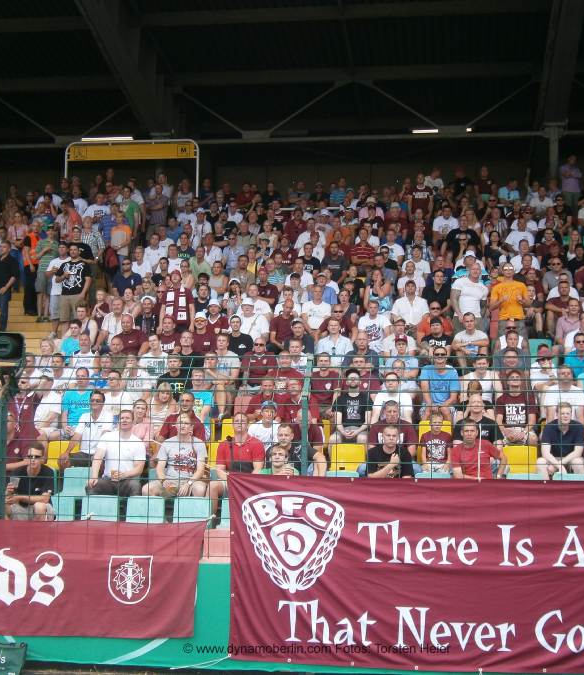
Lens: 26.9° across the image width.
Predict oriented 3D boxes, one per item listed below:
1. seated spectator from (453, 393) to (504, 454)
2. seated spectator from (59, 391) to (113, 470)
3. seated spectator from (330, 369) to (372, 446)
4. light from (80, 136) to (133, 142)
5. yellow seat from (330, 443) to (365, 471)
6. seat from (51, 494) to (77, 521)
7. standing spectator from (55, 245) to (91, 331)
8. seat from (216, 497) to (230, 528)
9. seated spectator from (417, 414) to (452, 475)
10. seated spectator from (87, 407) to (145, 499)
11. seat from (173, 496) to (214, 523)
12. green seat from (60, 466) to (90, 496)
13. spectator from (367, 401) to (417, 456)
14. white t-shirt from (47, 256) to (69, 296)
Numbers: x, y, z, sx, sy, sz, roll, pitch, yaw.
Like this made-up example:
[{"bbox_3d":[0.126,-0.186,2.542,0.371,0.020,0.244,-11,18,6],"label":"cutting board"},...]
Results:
[{"bbox_3d":[2.107,1.258,13.807,0.540,1.255,0.750,0,-6,9],"label":"seated spectator"},{"bbox_3d":[-2.327,1.265,14.153,0.580,1.280,0.750,0,-5,7],"label":"seated spectator"},{"bbox_3d":[0.722,1.010,14.822,0.500,1.280,0.750,0,-6,9],"label":"seated spectator"},{"bbox_3d":[-4.806,-5.153,31.800,1.530,0.100,0.150,0,-6,9],"label":"light"},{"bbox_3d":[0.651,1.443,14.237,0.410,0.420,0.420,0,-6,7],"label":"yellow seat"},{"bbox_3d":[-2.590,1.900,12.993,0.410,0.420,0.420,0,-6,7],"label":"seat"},{"bbox_3d":[-3.880,-0.812,21.800,0.600,1.750,0.380,0,-6,3],"label":"standing spectator"},{"bbox_3d":[-0.562,1.849,12.453,0.420,0.420,0.420,0,-5,7],"label":"seat"},{"bbox_3d":[1.646,1.365,14.007,0.400,1.020,0.620,0,-7,7],"label":"seated spectator"},{"bbox_3d":[-1.915,1.466,13.493,0.580,1.340,0.820,0,-4,8],"label":"seated spectator"},{"bbox_3d":[-1.088,1.894,12.836,0.430,0.400,0.430,0,-6,9],"label":"seat"},{"bbox_3d":[-2.431,1.650,13.505,0.420,0.420,0.420,0,-5,7],"label":"green seat"},{"bbox_3d":[1.136,1.295,13.949,0.540,1.180,0.750,0,-6,9],"label":"spectator"},{"bbox_3d":[-4.055,-1.064,21.500,0.520,0.700,0.320,1,-4,-6],"label":"white t-shirt"}]

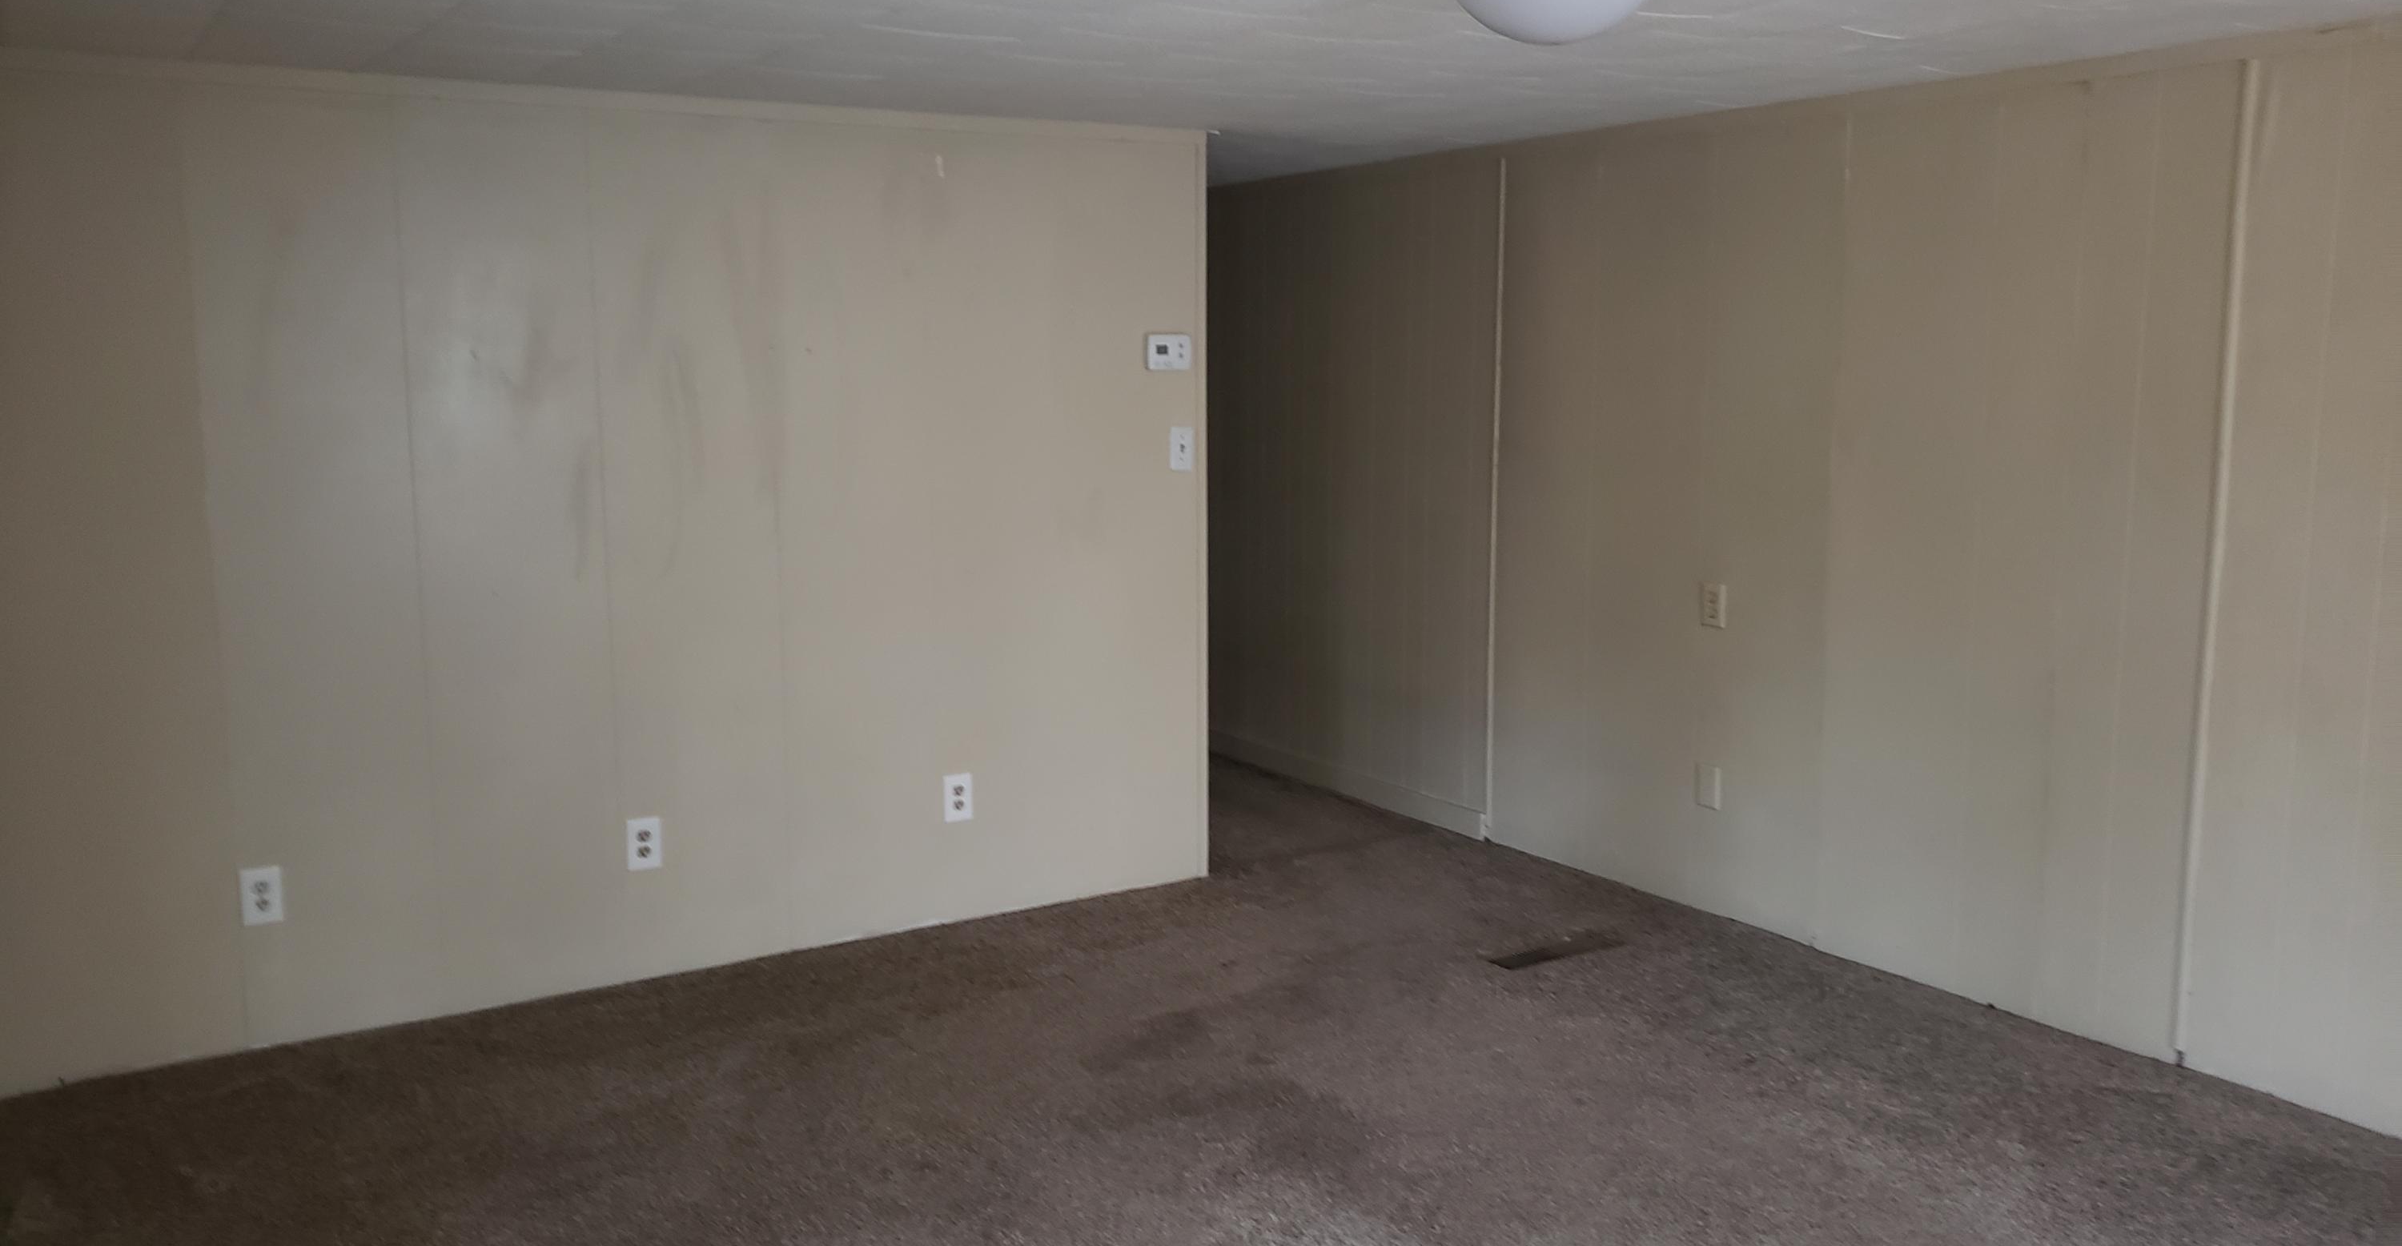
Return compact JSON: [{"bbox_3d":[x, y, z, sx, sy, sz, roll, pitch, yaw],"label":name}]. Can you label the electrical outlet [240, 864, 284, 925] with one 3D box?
[{"bbox_3d":[-1.976,0.573,3.798,0.075,0.119,0.010,-5,9,-33],"label":"electrical outlet"}]

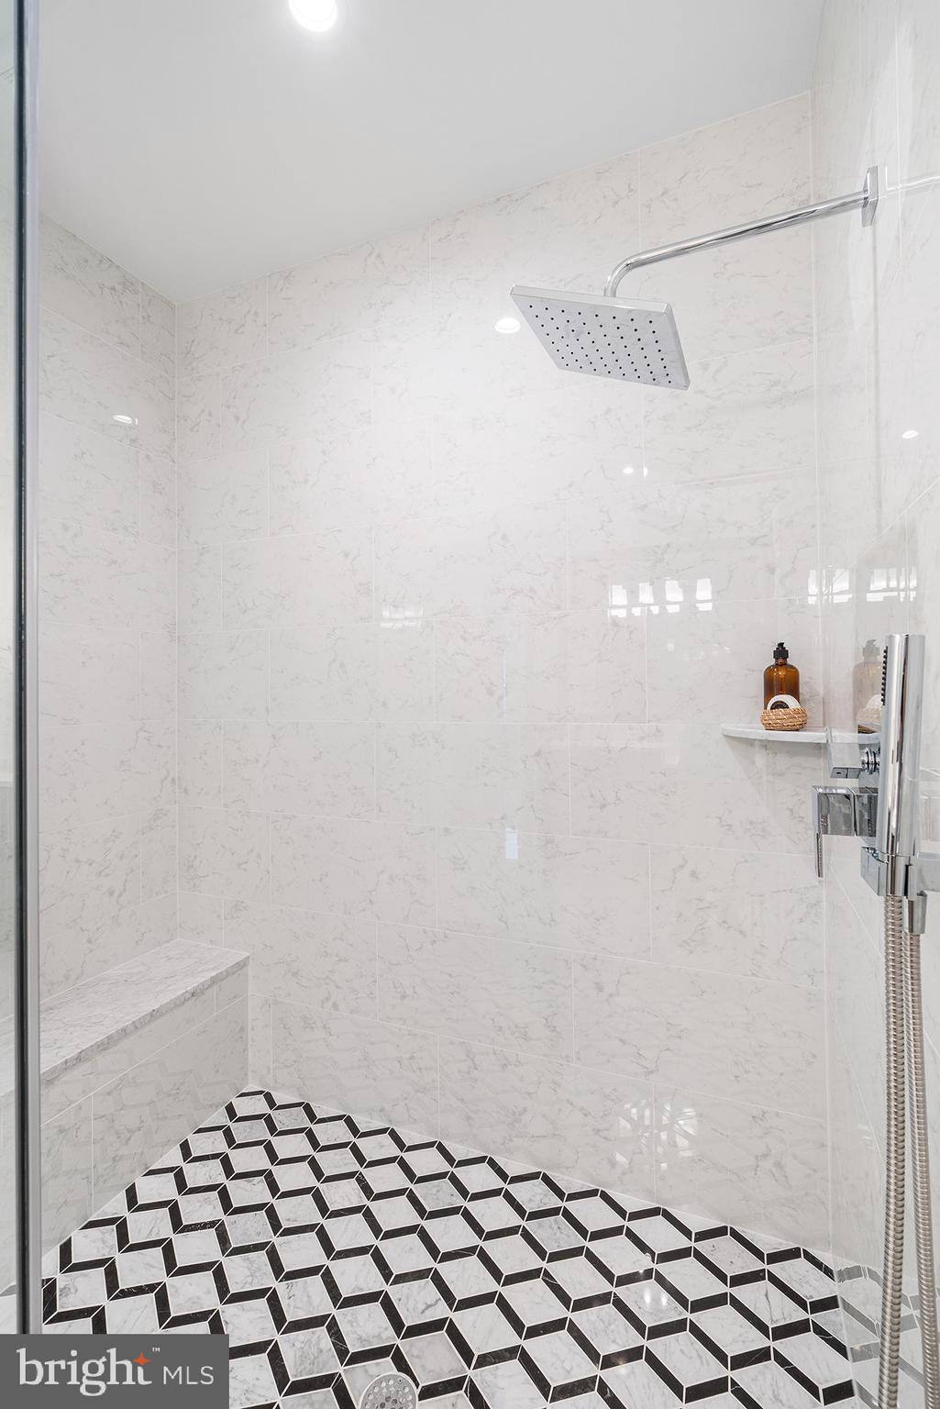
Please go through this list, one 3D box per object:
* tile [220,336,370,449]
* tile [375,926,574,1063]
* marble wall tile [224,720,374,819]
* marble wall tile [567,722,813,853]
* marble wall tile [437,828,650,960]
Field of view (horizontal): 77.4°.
[{"bbox_3d":[-0.581,-1.008,1.938,0.605,0.304,0.010,-1,0,22],"label":"tile"},{"bbox_3d":[-0.003,0.818,1.698,0.603,0.303,0.010,-1,0,21],"label":"tile"},{"bbox_3d":[-0.570,0.213,1.923,0.603,0.303,0.010,-1,0,21],"label":"marble wall tile"},{"bbox_3d":[0.555,0.205,1.498,0.597,0.306,0.010,0,0,21],"label":"marble wall tile"},{"bbox_3d":[0.185,0.516,1.643,0.608,0.306,0.010,0,0,21],"label":"marble wall tile"}]

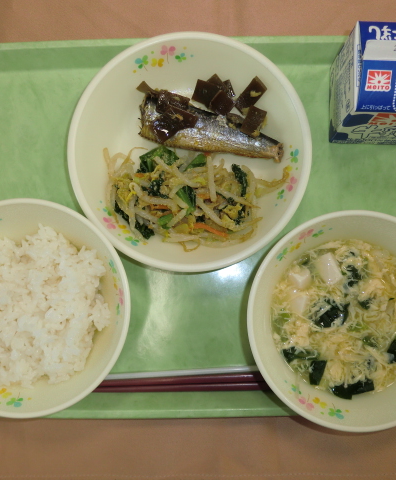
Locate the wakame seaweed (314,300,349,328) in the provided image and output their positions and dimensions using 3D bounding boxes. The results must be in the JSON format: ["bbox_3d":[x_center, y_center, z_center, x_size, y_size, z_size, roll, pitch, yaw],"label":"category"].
[{"bbox_3d":[0.088,0.049,0.316,0.023,0.007,0.018,0,86,2],"label":"wakame seaweed"}]

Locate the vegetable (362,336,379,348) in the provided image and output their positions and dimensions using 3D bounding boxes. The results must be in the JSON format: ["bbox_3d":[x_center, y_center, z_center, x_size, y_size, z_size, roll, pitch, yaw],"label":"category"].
[{"bbox_3d":[0.111,0.066,0.310,0.011,0.005,0.008,0,86,2],"label":"vegetable"}]

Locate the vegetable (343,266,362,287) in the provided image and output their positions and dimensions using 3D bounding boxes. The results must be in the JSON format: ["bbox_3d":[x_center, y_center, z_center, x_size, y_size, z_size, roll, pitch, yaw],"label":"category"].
[{"bbox_3d":[0.101,0.023,0.313,0.013,0.006,0.014,0,86,2],"label":"vegetable"}]

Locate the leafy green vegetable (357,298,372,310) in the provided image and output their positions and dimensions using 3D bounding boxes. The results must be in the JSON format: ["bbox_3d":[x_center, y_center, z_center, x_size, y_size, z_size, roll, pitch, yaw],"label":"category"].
[{"bbox_3d":[0.108,0.042,0.311,0.011,0.005,0.008,0,86,2],"label":"leafy green vegetable"}]

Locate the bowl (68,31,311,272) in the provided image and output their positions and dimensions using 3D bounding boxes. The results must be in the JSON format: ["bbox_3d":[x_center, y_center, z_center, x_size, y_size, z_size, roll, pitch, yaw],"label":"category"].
[{"bbox_3d":[-0.005,-0.056,0.335,0.160,0.043,0.160,0,86,2],"label":"bowl"}]

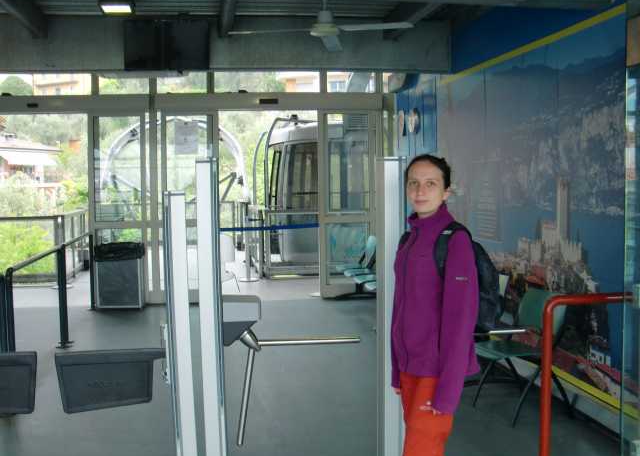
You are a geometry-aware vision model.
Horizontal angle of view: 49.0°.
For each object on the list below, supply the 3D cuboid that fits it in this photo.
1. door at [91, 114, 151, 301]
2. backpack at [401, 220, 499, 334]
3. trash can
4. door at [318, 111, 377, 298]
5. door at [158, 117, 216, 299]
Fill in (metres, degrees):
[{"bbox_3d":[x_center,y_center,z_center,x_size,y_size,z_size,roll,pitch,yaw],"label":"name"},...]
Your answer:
[{"bbox_3d":[-2.446,-0.238,8.592,0.710,2.312,0.060,-2,5,-7],"label":"door"},{"bbox_3d":[0.477,0.178,2.530,0.270,0.420,0.300,-5,6,-39],"label":"backpack"},{"bbox_3d":[-2.450,0.560,8.586,0.560,0.790,0.400,-2,5,-7],"label":"trash can"},{"bbox_3d":[0.338,-0.294,8.799,0.740,2.343,0.060,-2,5,-7],"label":"door"},{"bbox_3d":[-1.629,-0.249,8.640,0.710,2.331,0.060,-2,5,-7],"label":"door"}]

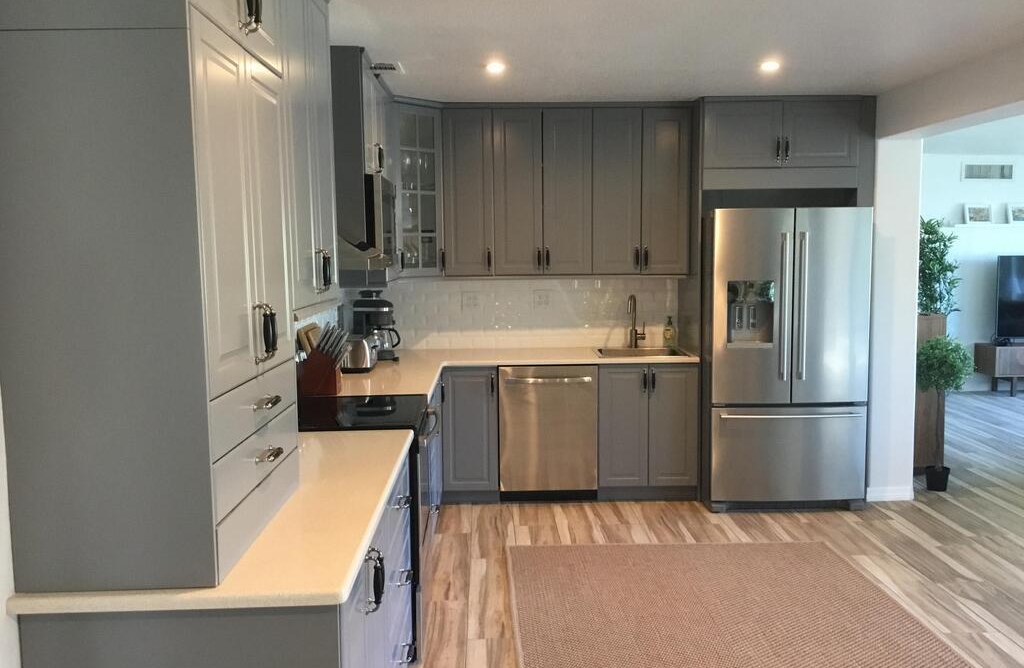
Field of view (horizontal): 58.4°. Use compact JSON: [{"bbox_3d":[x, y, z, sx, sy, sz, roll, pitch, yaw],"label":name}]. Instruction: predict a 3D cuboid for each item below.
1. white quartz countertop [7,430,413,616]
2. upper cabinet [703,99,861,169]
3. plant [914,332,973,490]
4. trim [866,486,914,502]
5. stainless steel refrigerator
[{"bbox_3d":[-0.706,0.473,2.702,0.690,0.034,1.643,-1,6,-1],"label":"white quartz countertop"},{"bbox_3d":[1.586,-1.209,5.706,0.915,0.390,0.620,-1,5,-1],"label":"upper cabinet"},{"bbox_3d":[2.756,0.502,5.857,0.380,0.991,0.380,-1,5,-1],"label":"plant"},{"bbox_3d":[2.314,0.985,5.621,0.270,0.085,0.018,-1,5,-1],"label":"trim"},{"bbox_3d":[1.615,0.132,5.688,0.912,1.786,0.840,-1,5,-1],"label":"stainless steel refrigerator"}]

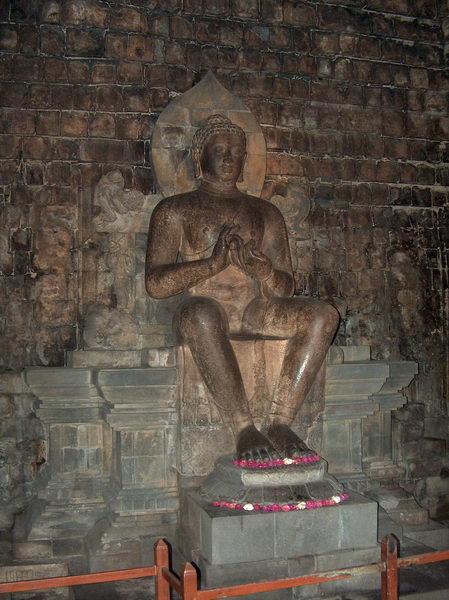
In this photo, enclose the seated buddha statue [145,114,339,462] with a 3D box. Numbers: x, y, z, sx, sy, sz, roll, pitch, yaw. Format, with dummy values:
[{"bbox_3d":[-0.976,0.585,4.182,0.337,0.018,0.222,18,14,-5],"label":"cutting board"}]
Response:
[{"bbox_3d":[0.120,-0.244,4.950,1.320,2.614,1.420,0,0,-18],"label":"seated buddha statue"}]

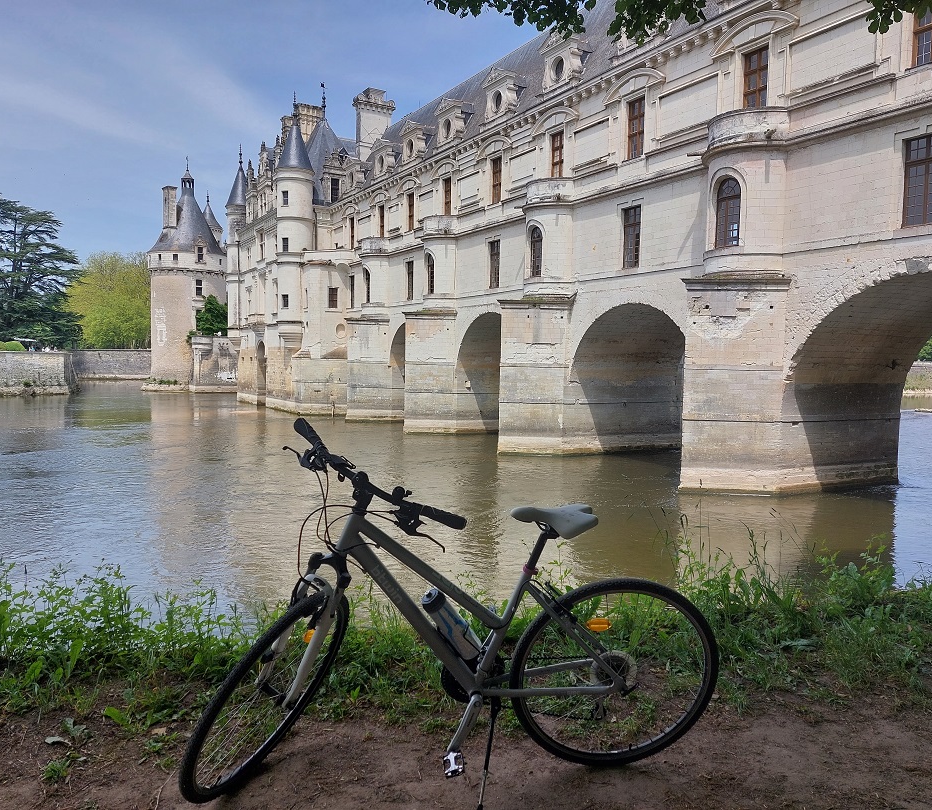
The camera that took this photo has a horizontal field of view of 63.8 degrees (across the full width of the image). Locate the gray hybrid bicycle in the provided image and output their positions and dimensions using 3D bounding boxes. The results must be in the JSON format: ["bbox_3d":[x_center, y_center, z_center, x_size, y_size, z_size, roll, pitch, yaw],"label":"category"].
[{"bbox_3d":[0.028,0.668,2.290,1.650,1.120,0.620,0,10,-7],"label":"gray hybrid bicycle"}]

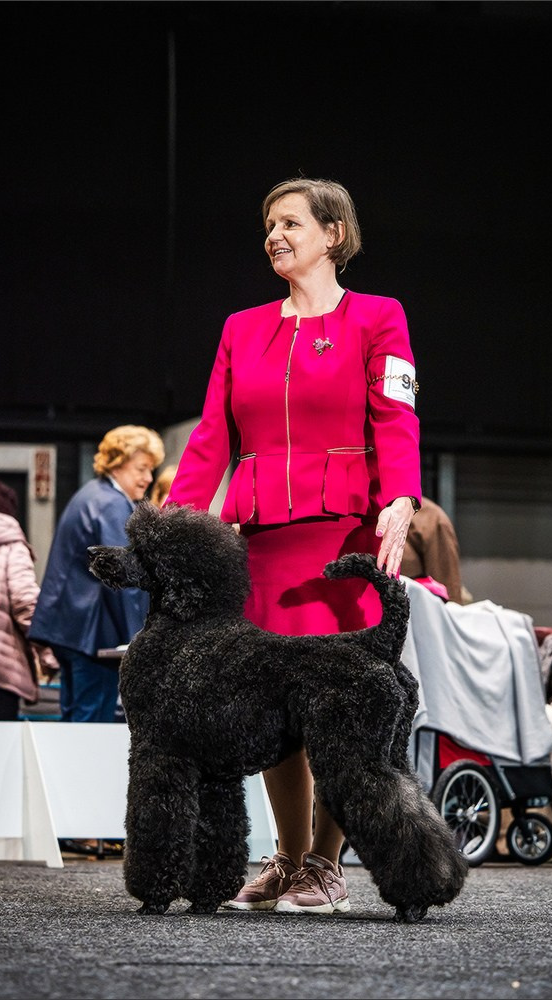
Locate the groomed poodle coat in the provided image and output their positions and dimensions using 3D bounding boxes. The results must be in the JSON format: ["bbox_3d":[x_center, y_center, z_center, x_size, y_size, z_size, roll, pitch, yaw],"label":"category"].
[{"bbox_3d":[-0.005,0.472,8.110,0.870,0.935,0.300,-1,-4,20],"label":"groomed poodle coat"}]

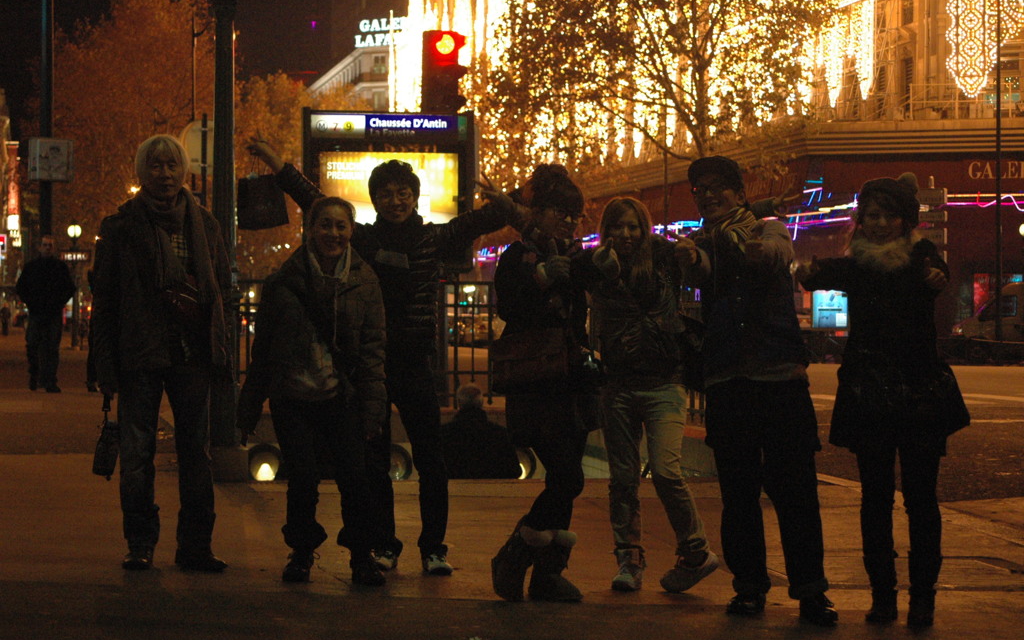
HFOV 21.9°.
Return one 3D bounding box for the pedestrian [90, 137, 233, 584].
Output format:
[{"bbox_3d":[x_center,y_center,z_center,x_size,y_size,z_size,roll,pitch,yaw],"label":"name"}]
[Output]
[{"bbox_3d":[-1.384,0.126,10.400,0.550,1.712,0.380,0,0,-6],"label":"pedestrian"}]

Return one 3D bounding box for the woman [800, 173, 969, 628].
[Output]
[{"bbox_3d":[1.318,0.275,9.370,0.600,1.606,0.550,0,0,7],"label":"woman"}]

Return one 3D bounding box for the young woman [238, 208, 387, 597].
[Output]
[{"bbox_3d":[-0.755,0.264,9.950,0.560,1.457,0.480,0,0,-6],"label":"young woman"}]

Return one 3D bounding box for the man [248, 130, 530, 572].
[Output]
[{"bbox_3d":[-0.485,0.140,10.300,1.050,1.680,0.450,0,0,-3],"label":"man"}]

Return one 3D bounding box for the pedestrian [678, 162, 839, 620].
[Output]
[{"bbox_3d":[0.873,0.244,9.470,0.580,1.670,0.550,0,0,9],"label":"pedestrian"}]

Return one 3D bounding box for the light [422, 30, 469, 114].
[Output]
[{"bbox_3d":[-0.583,-2.098,23.000,0.290,0.844,0.340,0,1,-32],"label":"light"}]

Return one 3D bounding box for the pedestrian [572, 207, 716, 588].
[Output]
[{"bbox_3d":[0.498,0.275,9.850,0.550,1.476,0.500,0,0,5],"label":"pedestrian"}]

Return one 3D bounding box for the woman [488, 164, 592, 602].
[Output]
[{"bbox_3d":[0.113,0.229,9.750,0.460,1.605,0.440,0,1,-38],"label":"woman"}]

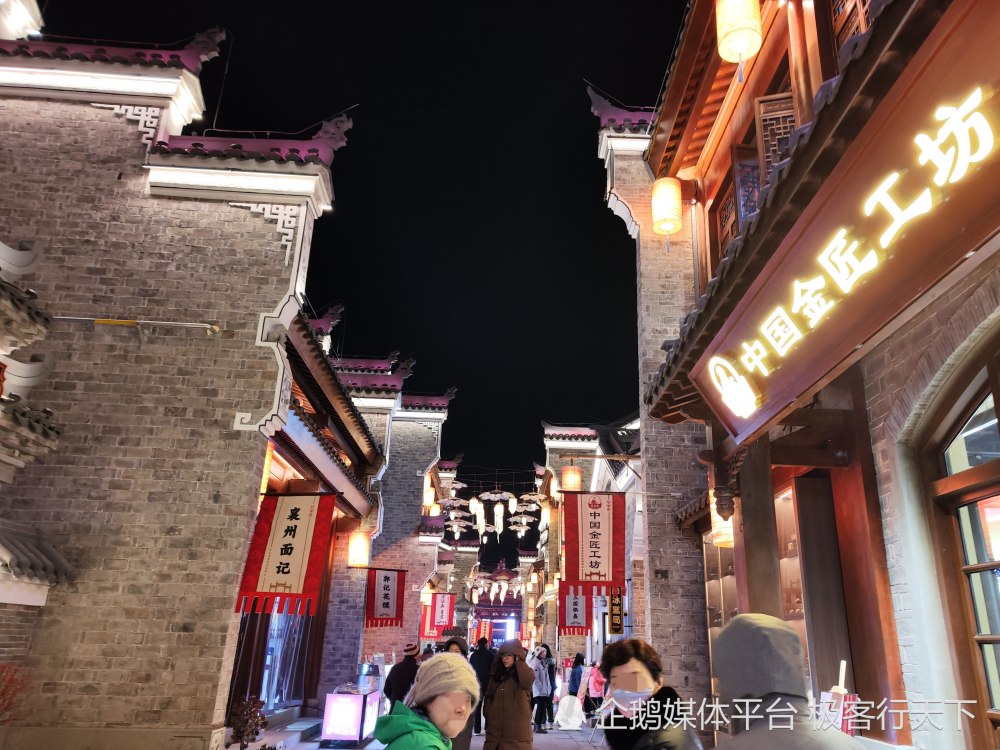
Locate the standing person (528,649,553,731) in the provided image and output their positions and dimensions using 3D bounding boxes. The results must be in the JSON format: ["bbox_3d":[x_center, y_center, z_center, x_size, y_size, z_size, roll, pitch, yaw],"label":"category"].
[{"bbox_3d":[0.953,6.938,15.345,0.360,1.704,0.500,-9,-25,30],"label":"standing person"}]

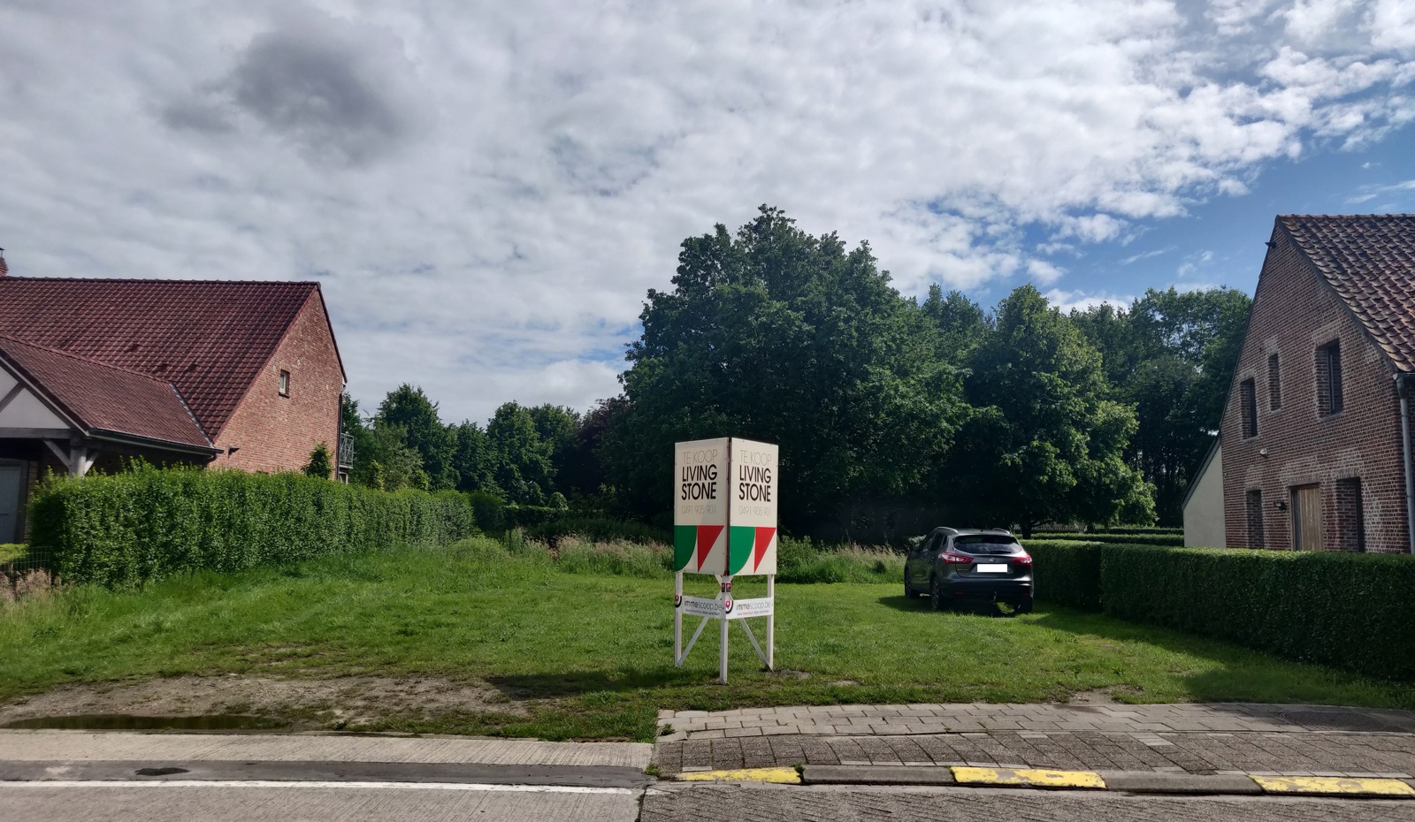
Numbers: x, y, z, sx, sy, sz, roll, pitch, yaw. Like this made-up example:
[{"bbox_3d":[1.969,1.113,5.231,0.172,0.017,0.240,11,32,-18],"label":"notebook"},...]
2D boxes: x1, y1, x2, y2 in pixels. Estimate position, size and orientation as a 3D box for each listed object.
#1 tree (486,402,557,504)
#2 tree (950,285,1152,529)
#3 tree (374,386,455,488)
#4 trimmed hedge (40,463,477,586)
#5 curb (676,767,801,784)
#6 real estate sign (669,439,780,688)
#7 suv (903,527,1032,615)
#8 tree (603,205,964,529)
[{"bbox_3d":[-10.569,3.749,57.938,3.997,8.500,3.997,1,-7,0],"label":"tree"},{"bbox_3d":[12.549,0.629,37.181,7.139,10.607,7.139,1,-7,0],"label":"tree"},{"bbox_3d":[-15.742,3.088,54.988,4.198,9.054,4.198,1,-7,0],"label":"tree"},{"bbox_3d":[-9.027,2.921,24.316,0.950,2.150,19.059,0,-7,4],"label":"trimmed hedge"},{"bbox_3d":[0.209,2.465,6.945,0.845,0.085,0.180,0,-7,5],"label":"curb"},{"bbox_3d":[0.204,1.576,10.963,1.144,2.525,0.732,1,-7,-1],"label":"real estate sign"},{"bbox_3d":[5.226,3.170,20.783,1.840,1.600,4.380,0,-7,1],"label":"suv"},{"bbox_3d":[2.863,-0.987,38.362,13.173,13.913,13.173,1,-7,0],"label":"tree"}]

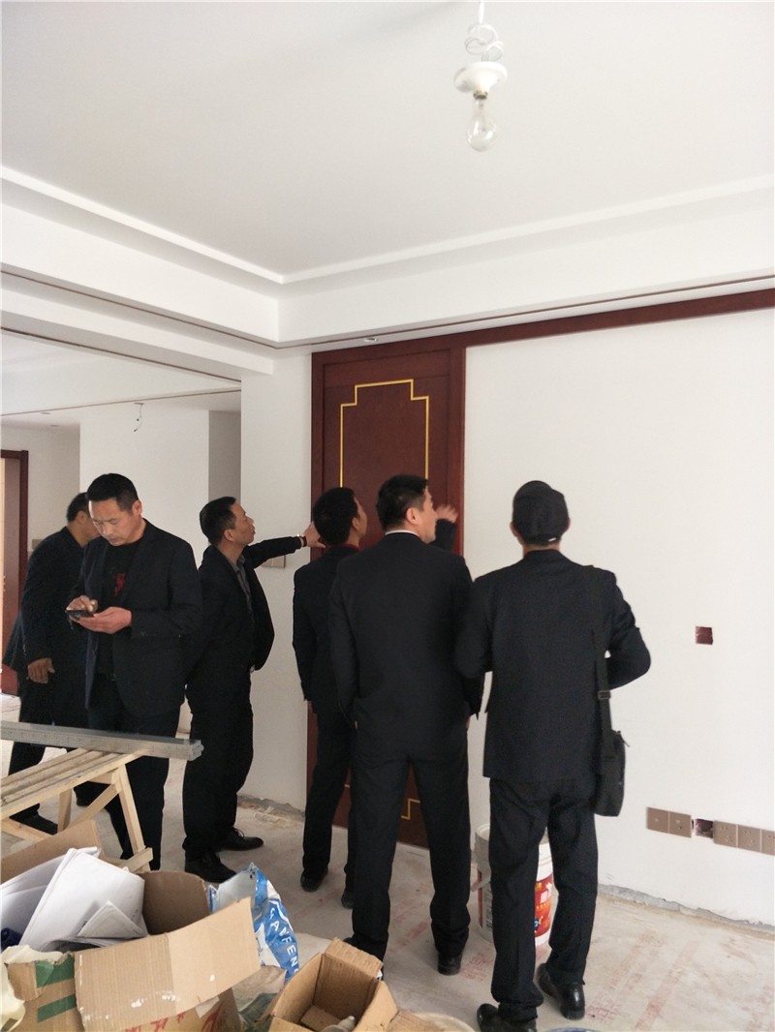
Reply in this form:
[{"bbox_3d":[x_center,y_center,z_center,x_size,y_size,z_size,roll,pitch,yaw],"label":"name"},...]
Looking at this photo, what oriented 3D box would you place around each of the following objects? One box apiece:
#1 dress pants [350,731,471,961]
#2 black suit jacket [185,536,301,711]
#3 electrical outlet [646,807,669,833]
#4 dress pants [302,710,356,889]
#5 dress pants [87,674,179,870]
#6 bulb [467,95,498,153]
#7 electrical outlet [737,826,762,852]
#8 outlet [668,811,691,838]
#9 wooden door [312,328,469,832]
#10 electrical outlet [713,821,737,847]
[{"bbox_3d":[0.085,1.115,2.600,0.430,0.860,0.310,0,1,9],"label":"dress pants"},{"bbox_3d":[-0.700,0.477,3.340,0.430,0.725,0.620,0,1,7],"label":"black suit jacket"},{"bbox_3d":[1.096,1.237,2.898,0.086,0.086,0.012,0,-1,29],"label":"electrical outlet"},{"bbox_3d":[-0.185,1.106,3.050,0.350,0.860,0.280,1,1,30],"label":"dress pants"},{"bbox_3d":[-1.050,1.104,3.000,0.360,0.900,0.290,1,1,25],"label":"dress pants"},{"bbox_3d":[0.187,-0.769,1.400,0.061,0.108,0.061,1,-1,0],"label":"bulb"},{"bbox_3d":[1.364,1.229,2.699,0.086,0.086,0.012,1,1,32],"label":"electrical outlet"},{"bbox_3d":[1.155,1.226,2.829,0.086,0.086,0.012,1,1,32],"label":"outlet"},{"bbox_3d":[-0.037,0.378,3.537,0.870,2.420,0.090,0,-1,29],"label":"wooden door"},{"bbox_3d":[1.313,1.239,2.777,0.086,0.086,0.012,0,-1,29],"label":"electrical outlet"}]

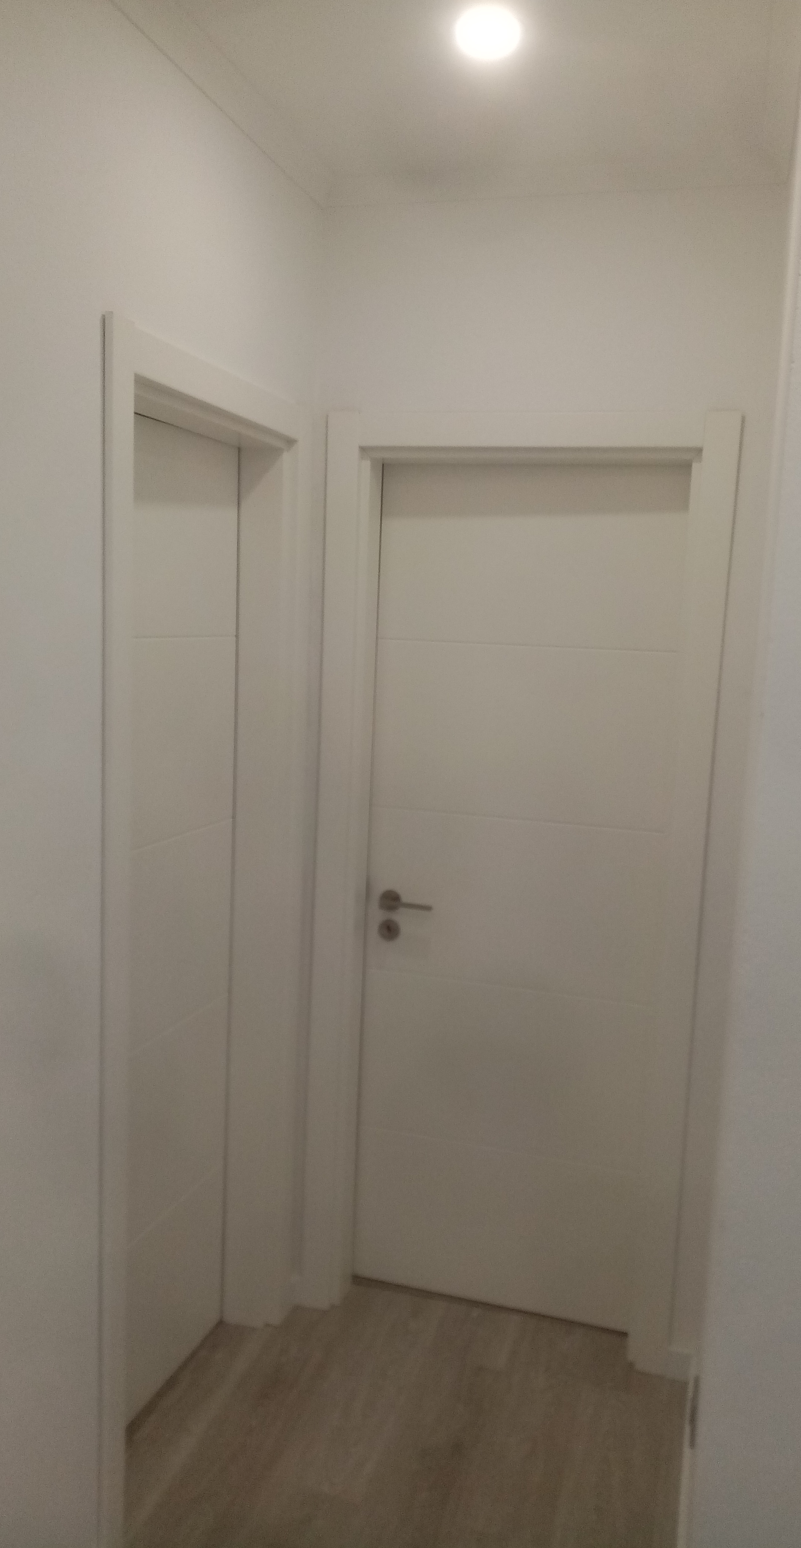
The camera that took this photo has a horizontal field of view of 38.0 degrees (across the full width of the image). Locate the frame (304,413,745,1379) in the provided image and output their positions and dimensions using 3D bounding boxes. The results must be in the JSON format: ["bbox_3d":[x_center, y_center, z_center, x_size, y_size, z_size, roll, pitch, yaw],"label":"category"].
[{"bbox_3d":[0.244,0.276,2.675,0.879,2.120,0.150,4,8,14],"label":"frame"}]

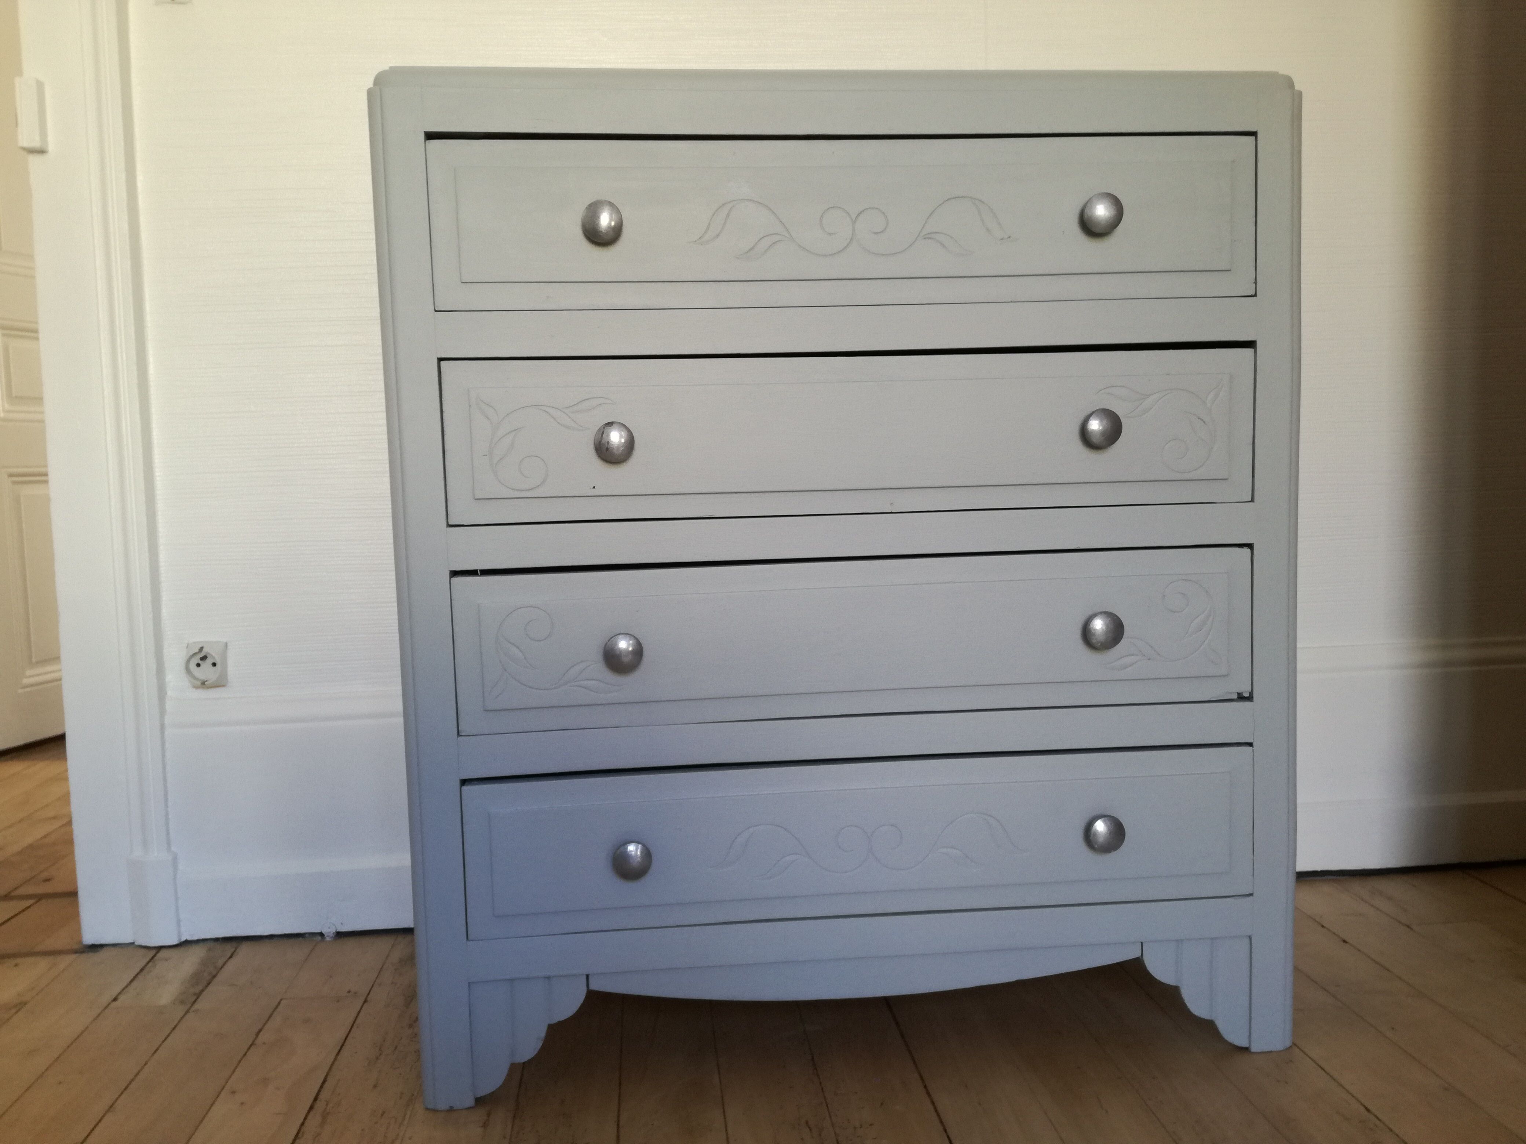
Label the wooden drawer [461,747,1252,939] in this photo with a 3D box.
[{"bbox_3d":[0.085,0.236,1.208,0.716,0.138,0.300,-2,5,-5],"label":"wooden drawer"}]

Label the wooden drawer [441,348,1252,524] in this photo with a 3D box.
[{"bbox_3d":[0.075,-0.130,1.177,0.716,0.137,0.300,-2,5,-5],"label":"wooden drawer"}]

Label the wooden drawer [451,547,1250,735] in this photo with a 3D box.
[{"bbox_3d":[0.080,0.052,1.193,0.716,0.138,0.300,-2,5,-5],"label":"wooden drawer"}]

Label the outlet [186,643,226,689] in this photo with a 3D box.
[{"bbox_3d":[-0.683,0.115,1.460,0.048,0.055,0.025,-2,5,-5],"label":"outlet"}]

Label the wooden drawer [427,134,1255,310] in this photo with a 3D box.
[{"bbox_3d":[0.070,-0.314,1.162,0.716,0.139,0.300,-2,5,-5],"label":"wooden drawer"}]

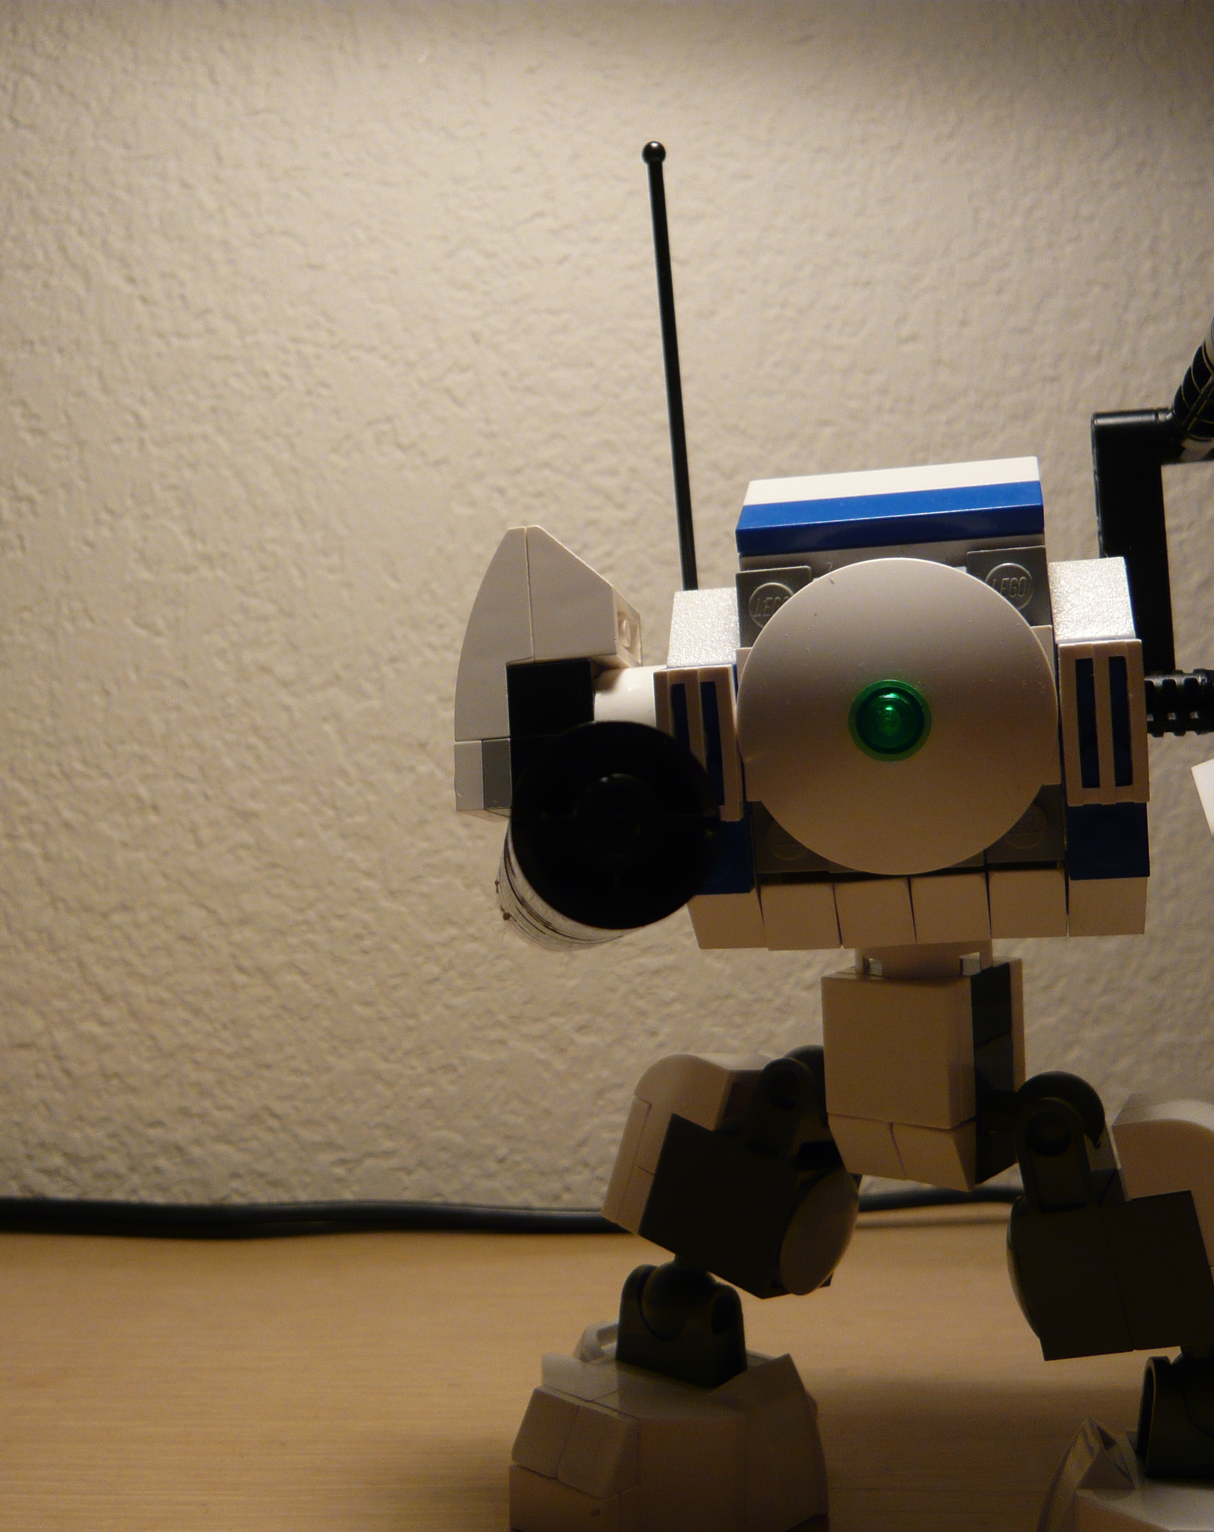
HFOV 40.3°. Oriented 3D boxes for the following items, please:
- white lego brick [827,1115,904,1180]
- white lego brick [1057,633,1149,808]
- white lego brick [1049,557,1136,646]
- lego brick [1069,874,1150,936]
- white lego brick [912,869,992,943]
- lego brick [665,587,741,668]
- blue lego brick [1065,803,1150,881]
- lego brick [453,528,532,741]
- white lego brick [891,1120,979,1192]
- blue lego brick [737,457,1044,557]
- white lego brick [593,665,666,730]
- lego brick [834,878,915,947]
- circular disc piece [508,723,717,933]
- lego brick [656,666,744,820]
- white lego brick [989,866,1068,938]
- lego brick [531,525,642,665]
[{"bbox_3d":[0.031,0.045,0.195,0.008,0.008,0.007,-1,4,39],"label":"white lego brick"},{"bbox_3d":[0.049,-0.004,0.162,0.008,0.016,0.003,-3,6,13],"label":"white lego brick"},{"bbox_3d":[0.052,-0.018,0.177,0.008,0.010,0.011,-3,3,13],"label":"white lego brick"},{"bbox_3d":[0.052,0.014,0.174,0.008,0.008,0.006,-3,6,13],"label":"lego brick"},{"bbox_3d":[0.037,0.015,0.177,0.008,0.008,0.007,-3,3,13],"label":"white lego brick"},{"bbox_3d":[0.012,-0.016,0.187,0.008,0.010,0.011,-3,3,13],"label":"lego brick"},{"bbox_3d":[0.052,0.008,0.172,0.008,0.008,0.006,-3,3,13],"label":"blue lego brick"},{"bbox_3d":[-0.012,-0.014,0.192,0.010,0.024,0.009,-5,-8,11],"label":"lego brick"},{"bbox_3d":[0.038,0.045,0.191,0.008,0.008,0.006,-1,1,38],"label":"white lego brick"},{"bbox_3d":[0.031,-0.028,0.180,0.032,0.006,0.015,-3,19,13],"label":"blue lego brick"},{"bbox_3d":[0.004,-0.003,0.187,0.010,0.016,0.016,-3,6,13],"label":"white lego brick"},{"bbox_3d":[0.029,0.016,0.179,0.008,0.008,0.006,-3,6,13],"label":"lego brick"},{"bbox_3d":[0.001,0.005,0.128,0.016,0.016,0.004,0,-8,-5],"label":"circular disc piece"},{"bbox_3d":[0.010,-0.002,0.171,0.008,0.016,0.003,-3,6,13],"label":"lego brick"},{"bbox_3d":[0.045,0.015,0.176,0.008,0.008,0.006,-3,6,13],"label":"white lego brick"},{"bbox_3d":[-0.002,-0.019,0.194,0.010,0.016,0.015,-5,-8,11],"label":"lego brick"}]

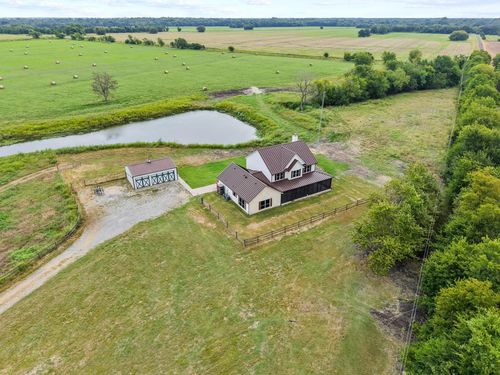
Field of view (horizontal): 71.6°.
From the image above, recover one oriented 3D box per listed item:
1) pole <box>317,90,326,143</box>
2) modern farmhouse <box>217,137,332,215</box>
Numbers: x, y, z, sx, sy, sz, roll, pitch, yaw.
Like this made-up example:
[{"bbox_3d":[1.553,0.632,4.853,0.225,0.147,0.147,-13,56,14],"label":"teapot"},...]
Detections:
[{"bbox_3d":[19.400,-18.735,93.950,0.350,13.700,0.350,0,26,0],"label":"pole"},{"bbox_3d":[5.236,-3.635,68.672,20.160,8.915,12.978,-14,30,-26],"label":"modern farmhouse"}]

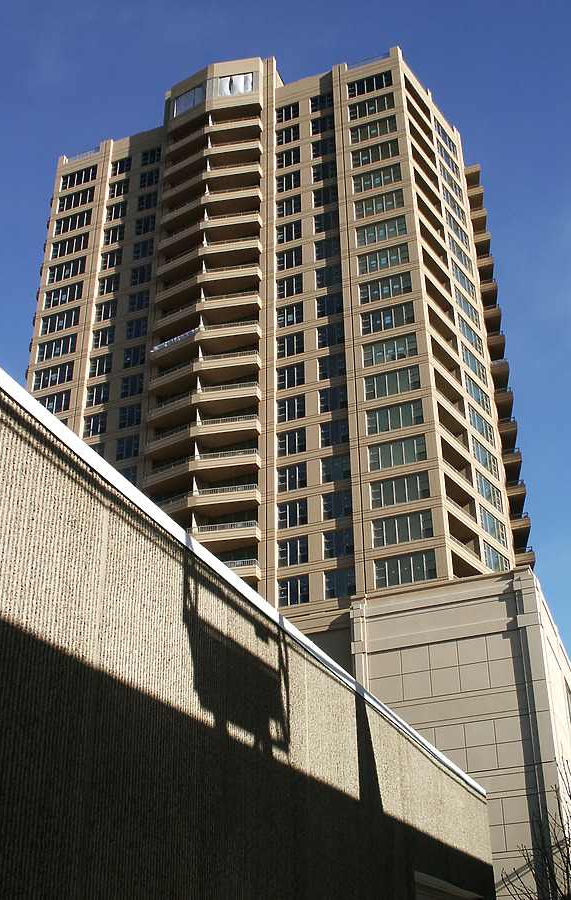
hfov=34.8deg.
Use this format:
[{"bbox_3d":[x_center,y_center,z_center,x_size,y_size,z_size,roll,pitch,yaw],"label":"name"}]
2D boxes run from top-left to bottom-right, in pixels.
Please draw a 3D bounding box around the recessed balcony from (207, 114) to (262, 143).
[{"bbox_3d":[-4.678,-30.645,88.079,4.973,1.320,2.150,-6,-29,10],"label":"recessed balcony"}]

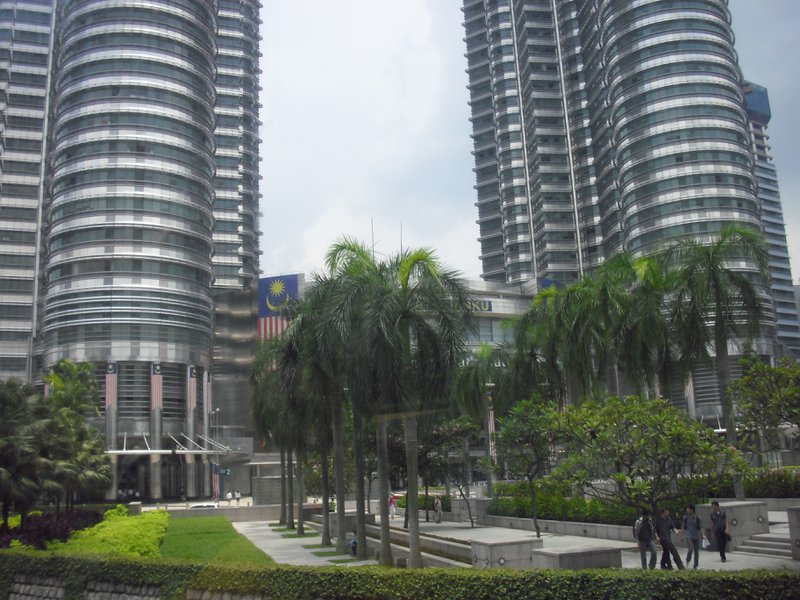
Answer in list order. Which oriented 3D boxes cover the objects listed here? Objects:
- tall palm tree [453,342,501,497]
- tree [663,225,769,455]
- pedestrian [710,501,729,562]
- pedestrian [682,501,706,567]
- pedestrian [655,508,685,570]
[{"bbox_3d":[6.587,9.193,67.281,4.100,12.030,4.100,-2,-12,0],"label":"tall palm tree"},{"bbox_3d":[15.419,2.794,41.412,4.700,13.260,4.600,-2,-12,0],"label":"tree"},{"bbox_3d":[9.000,6.593,24.979,0.520,1.680,0.420,-7,-13,23],"label":"pedestrian"},{"bbox_3d":[7.857,6.364,23.682,0.580,1.710,0.450,-8,-14,27],"label":"pedestrian"},{"bbox_3d":[7.098,6.380,23.367,0.640,1.570,0.520,1,-13,-13],"label":"pedestrian"}]

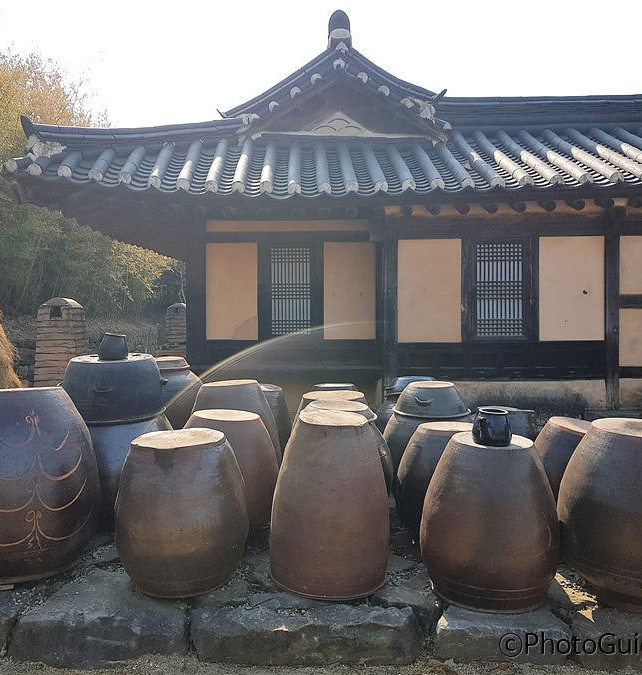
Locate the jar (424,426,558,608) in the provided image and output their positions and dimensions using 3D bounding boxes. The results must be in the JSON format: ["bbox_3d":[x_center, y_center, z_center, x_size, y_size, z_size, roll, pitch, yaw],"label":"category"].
[{"bbox_3d":[0.779,0.814,3.124,0.620,0.679,0.620,0,2,0],"label":"jar"}]

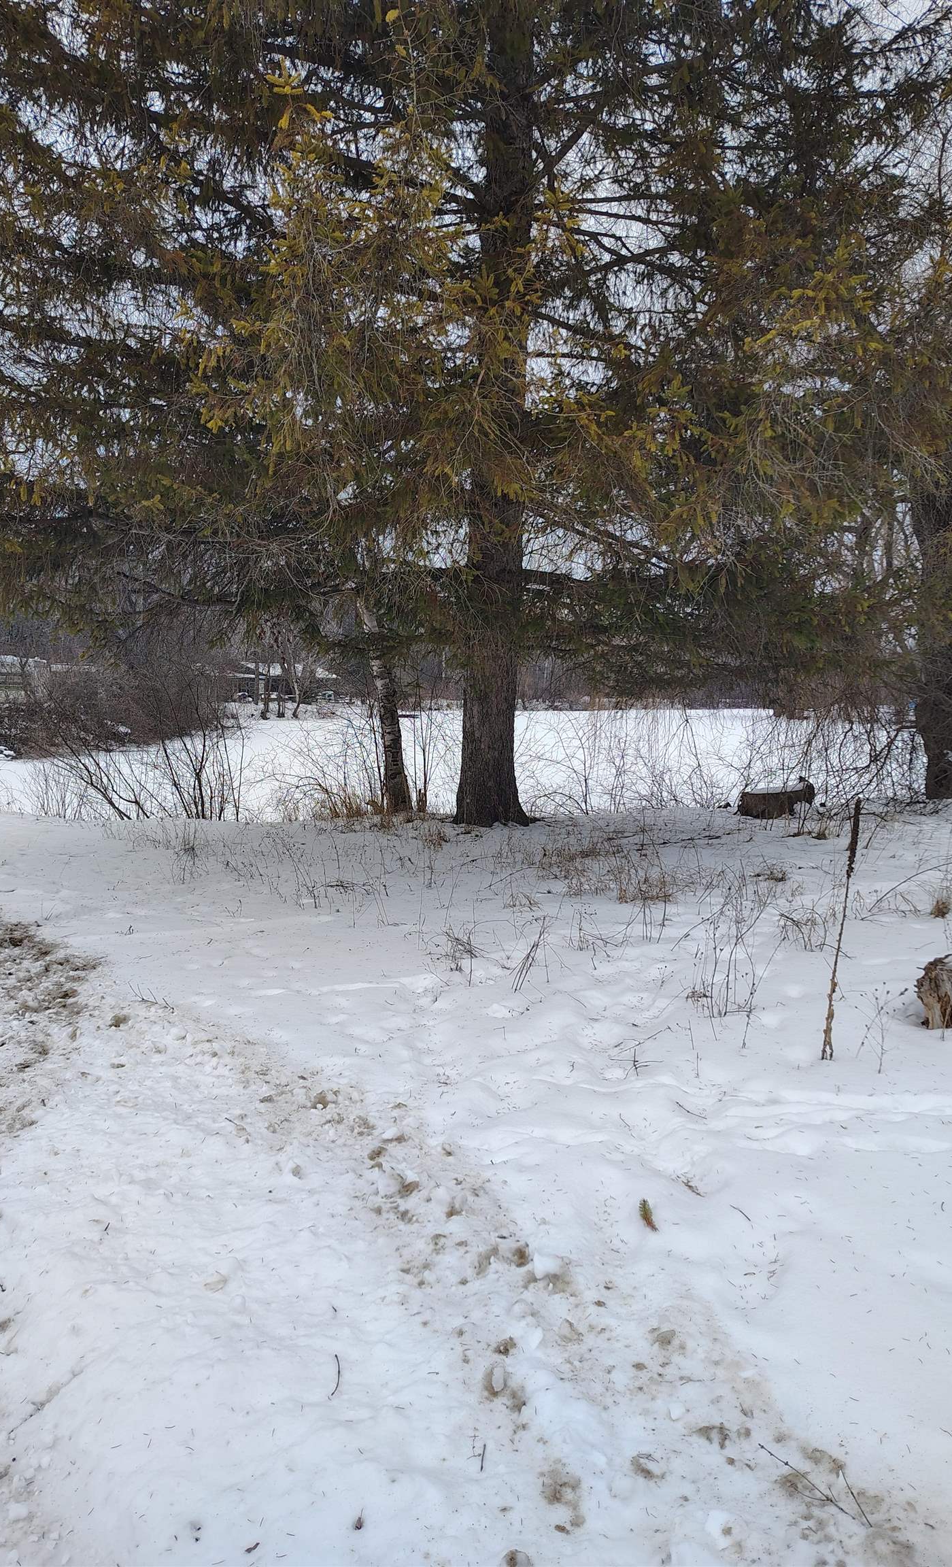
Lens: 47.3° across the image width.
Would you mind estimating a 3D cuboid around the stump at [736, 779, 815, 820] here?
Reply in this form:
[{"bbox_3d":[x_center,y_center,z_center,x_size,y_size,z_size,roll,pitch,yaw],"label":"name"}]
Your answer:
[{"bbox_3d":[3.680,0.210,13.350,0.940,0.430,0.830,0,5,0],"label":"stump"}]

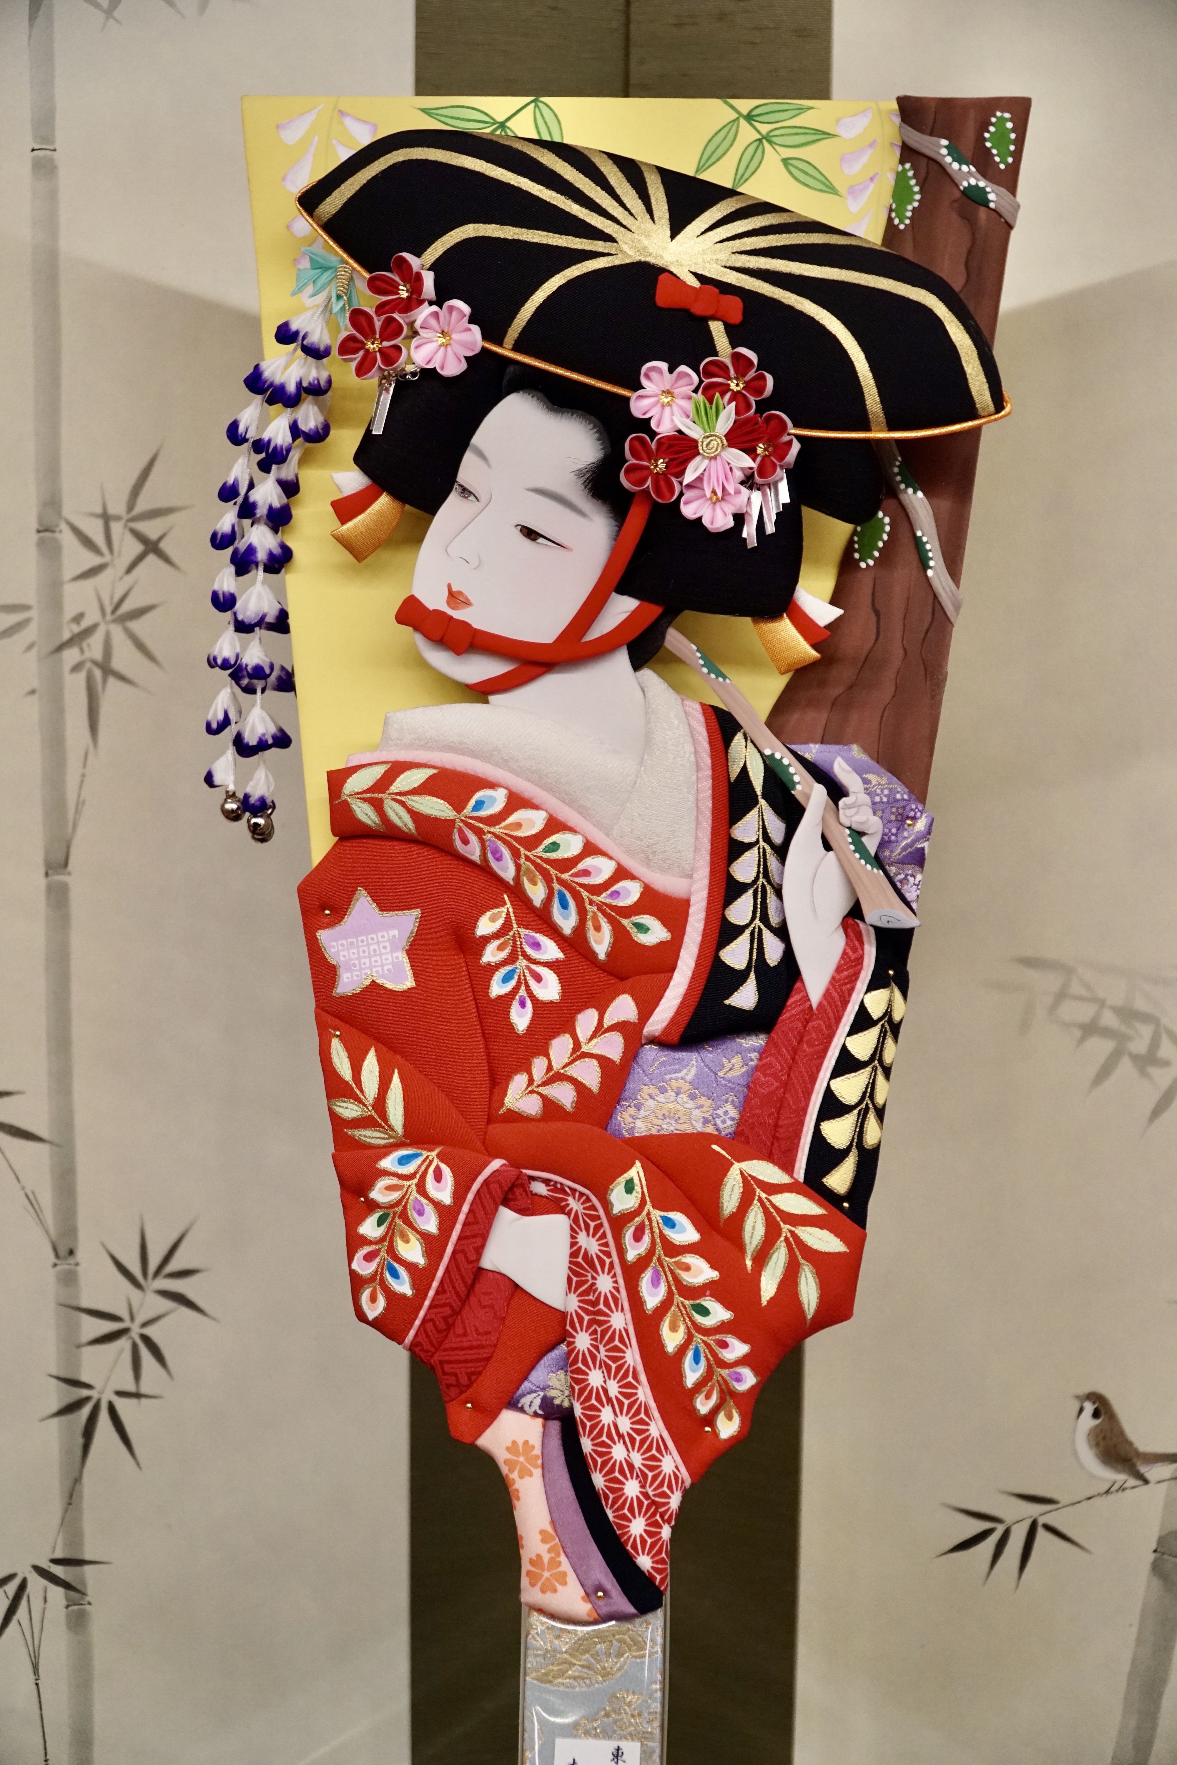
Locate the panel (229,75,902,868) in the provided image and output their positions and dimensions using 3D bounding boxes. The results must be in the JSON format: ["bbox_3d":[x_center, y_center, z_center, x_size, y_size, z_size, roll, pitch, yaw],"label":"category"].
[{"bbox_3d":[-0.006,-0.135,1.058,0.222,0.257,0.018,1,2,2],"label":"panel"}]

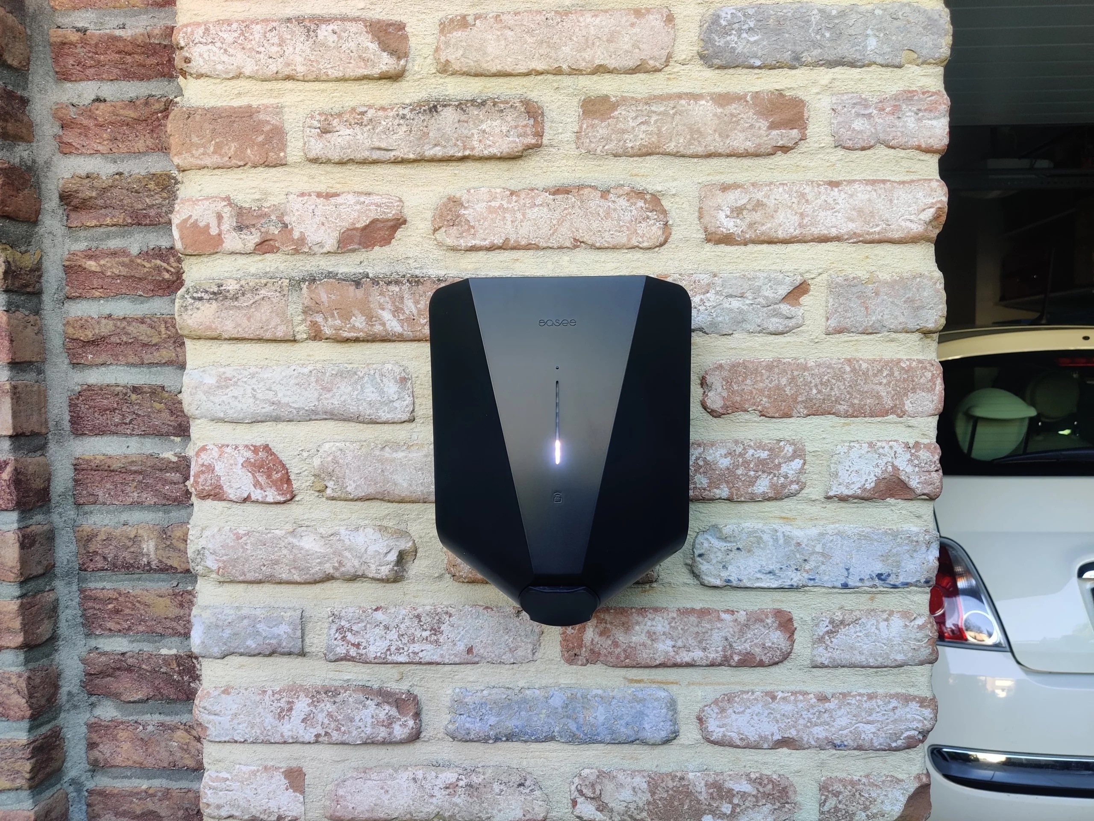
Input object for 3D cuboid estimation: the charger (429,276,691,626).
[{"bbox_3d":[0.010,0.029,0.632,0.193,0.256,0.106,0,4,3],"label":"charger"}]

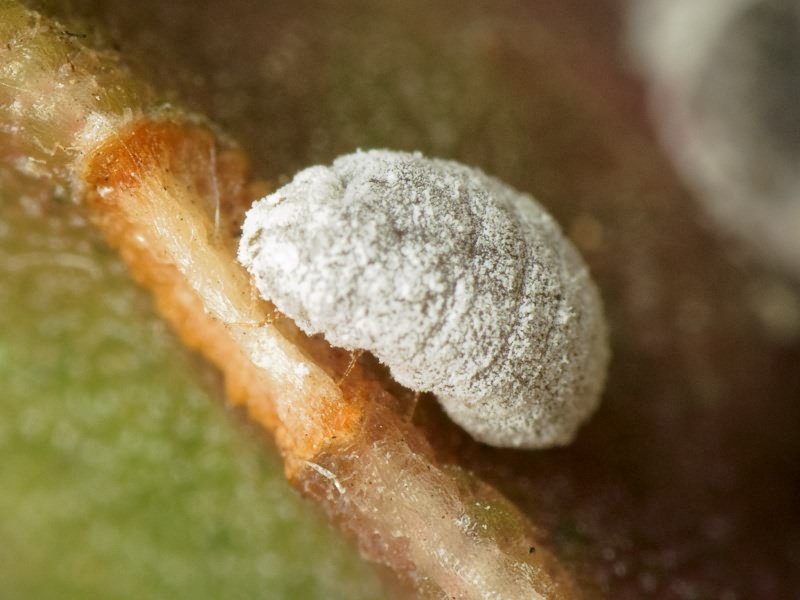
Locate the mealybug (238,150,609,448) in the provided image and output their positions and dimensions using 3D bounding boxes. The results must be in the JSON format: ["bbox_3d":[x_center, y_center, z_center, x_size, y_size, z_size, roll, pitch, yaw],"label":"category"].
[{"bbox_3d":[0.000,0.000,0.023,0.003,0.001,0.002,30,50,-25],"label":"mealybug"}]

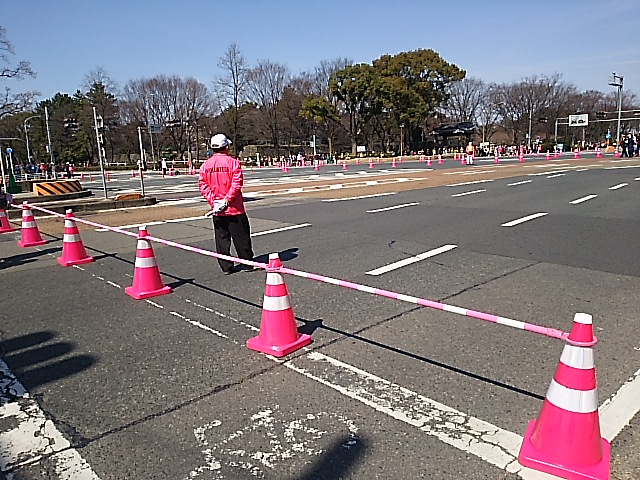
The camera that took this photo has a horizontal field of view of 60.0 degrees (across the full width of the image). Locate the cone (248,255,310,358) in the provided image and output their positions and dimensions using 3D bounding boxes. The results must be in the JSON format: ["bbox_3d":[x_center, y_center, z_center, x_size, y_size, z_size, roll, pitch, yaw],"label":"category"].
[{"bbox_3d":[-0.322,0.448,4.168,0.380,0.700,0.380,6,13,41],"label":"cone"}]

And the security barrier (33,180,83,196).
[{"bbox_3d":[-11.312,-2.267,23.957,0.400,0.500,2.100,5,12,36],"label":"security barrier"}]

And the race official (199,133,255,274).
[{"bbox_3d":[-1.098,-0.431,6.617,0.530,1.660,0.380,-1,10,7],"label":"race official"}]

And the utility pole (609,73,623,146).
[{"bbox_3d":[33.085,-14.410,62.000,1.400,8.620,0.600,-3,10,0],"label":"utility pole"}]

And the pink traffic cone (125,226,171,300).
[{"bbox_3d":[-1.857,0.214,5.918,0.380,0.700,0.380,-10,12,-37],"label":"pink traffic cone"}]

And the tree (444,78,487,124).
[{"bbox_3d":[22.449,-19.155,85.000,7.000,11.800,7.000,-3,10,0],"label":"tree"}]

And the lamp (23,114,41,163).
[{"bbox_3d":[-37.967,-12.414,73.000,2.100,8.210,0.350,-1,10,12],"label":"lamp"}]

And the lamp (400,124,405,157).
[{"bbox_3d":[10.411,-12.412,70.000,0.500,4.330,0.500,-3,10,0],"label":"lamp"}]

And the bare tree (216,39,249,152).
[{"bbox_3d":[-10.884,-16.795,69.000,4.800,15.540,4.800,-3,10,0],"label":"bare tree"}]

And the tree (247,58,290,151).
[{"bbox_3d":[-6.464,-16.270,71.000,5.800,13.410,5.800,-3,10,0],"label":"tree"}]

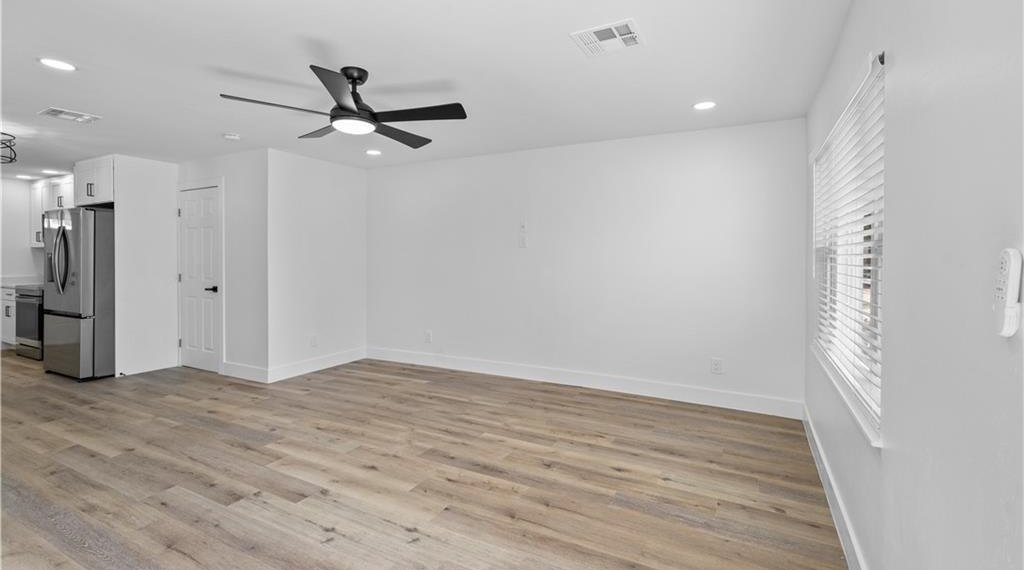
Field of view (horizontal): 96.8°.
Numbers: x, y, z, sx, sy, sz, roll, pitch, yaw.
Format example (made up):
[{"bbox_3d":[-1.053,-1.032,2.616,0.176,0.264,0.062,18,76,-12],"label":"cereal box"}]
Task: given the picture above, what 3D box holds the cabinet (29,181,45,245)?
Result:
[{"bbox_3d":[-6.658,-1.012,6.611,0.550,0.950,0.340,1,2,28],"label":"cabinet"}]

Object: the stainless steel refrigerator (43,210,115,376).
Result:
[{"bbox_3d":[-4.604,0.072,5.188,0.910,1.780,0.890,1,2,28],"label":"stainless steel refrigerator"}]

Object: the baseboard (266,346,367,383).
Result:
[{"bbox_3d":[-2.162,0.891,5.200,0.020,0.140,1.330,1,2,28],"label":"baseboard"}]

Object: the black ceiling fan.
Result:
[{"bbox_3d":[-0.925,-1.107,2.710,1.280,0.340,1.280,1,2,28],"label":"black ceiling fan"}]

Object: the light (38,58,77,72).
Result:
[{"bbox_3d":[-2.622,-1.267,2.628,0.160,0.020,0.160,1,2,28],"label":"light"}]

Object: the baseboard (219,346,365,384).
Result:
[{"bbox_3d":[-2.514,0.880,5.382,0.790,0.140,1.340,1,2,28],"label":"baseboard"}]

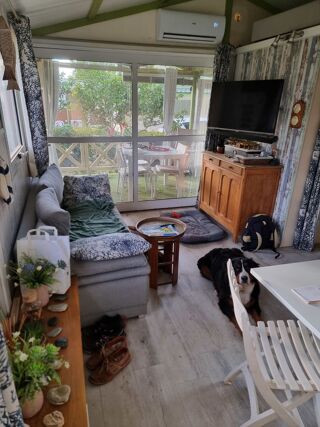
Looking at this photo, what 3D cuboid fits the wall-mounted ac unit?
[{"bbox_3d":[0.377,-2.264,3.637,0.830,0.300,0.205,-5,22,-16],"label":"wall-mounted ac unit"}]

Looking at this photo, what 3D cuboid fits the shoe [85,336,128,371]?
[{"bbox_3d":[-0.334,0.852,1.848,0.275,0.104,0.100,-15,27,-36],"label":"shoe"}]

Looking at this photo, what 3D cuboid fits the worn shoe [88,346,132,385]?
[{"bbox_3d":[-0.306,0.907,1.806,0.280,0.110,0.107,-18,28,-40],"label":"worn shoe"}]

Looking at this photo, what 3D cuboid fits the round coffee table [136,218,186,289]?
[{"bbox_3d":[0.008,0.356,2.552,0.401,0.520,0.401,1,22,0],"label":"round coffee table"}]

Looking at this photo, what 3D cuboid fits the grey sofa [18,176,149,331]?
[{"bbox_3d":[-0.755,0.163,2.810,0.842,0.658,1.882,-5,23,-16],"label":"grey sofa"}]

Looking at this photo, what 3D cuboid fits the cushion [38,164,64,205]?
[{"bbox_3d":[-1.109,-0.300,3.051,0.138,0.406,0.406,-10,21,7],"label":"cushion"}]

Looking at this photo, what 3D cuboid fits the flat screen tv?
[{"bbox_3d":[0.961,-1.242,3.437,0.061,0.543,0.934,-16,28,-37],"label":"flat screen tv"}]

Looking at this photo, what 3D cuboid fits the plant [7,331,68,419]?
[{"bbox_3d":[-0.444,0.574,1.073,0.214,0.268,0.214,-5,23,-16],"label":"plant"}]

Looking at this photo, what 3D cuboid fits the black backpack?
[{"bbox_3d":[1.131,0.197,3.311,0.360,0.420,0.280,14,25,30],"label":"black backpack"}]

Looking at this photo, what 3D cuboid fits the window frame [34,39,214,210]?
[{"bbox_3d":[-0.353,-0.963,4.071,2.262,1.959,0.100,-5,22,-16],"label":"window frame"}]

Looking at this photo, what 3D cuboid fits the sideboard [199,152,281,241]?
[{"bbox_3d":[0.942,-0.280,3.754,0.471,0.857,1.025,-6,23,-17],"label":"sideboard"}]

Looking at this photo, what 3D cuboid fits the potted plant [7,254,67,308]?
[{"bbox_3d":[-0.657,0.370,1.620,0.270,0.310,0.230,-5,22,-16],"label":"potted plant"}]

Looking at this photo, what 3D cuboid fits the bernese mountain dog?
[{"bbox_3d":[0.632,0.484,2.484,0.430,0.450,0.880,-2,21,-9],"label":"bernese mountain dog"}]

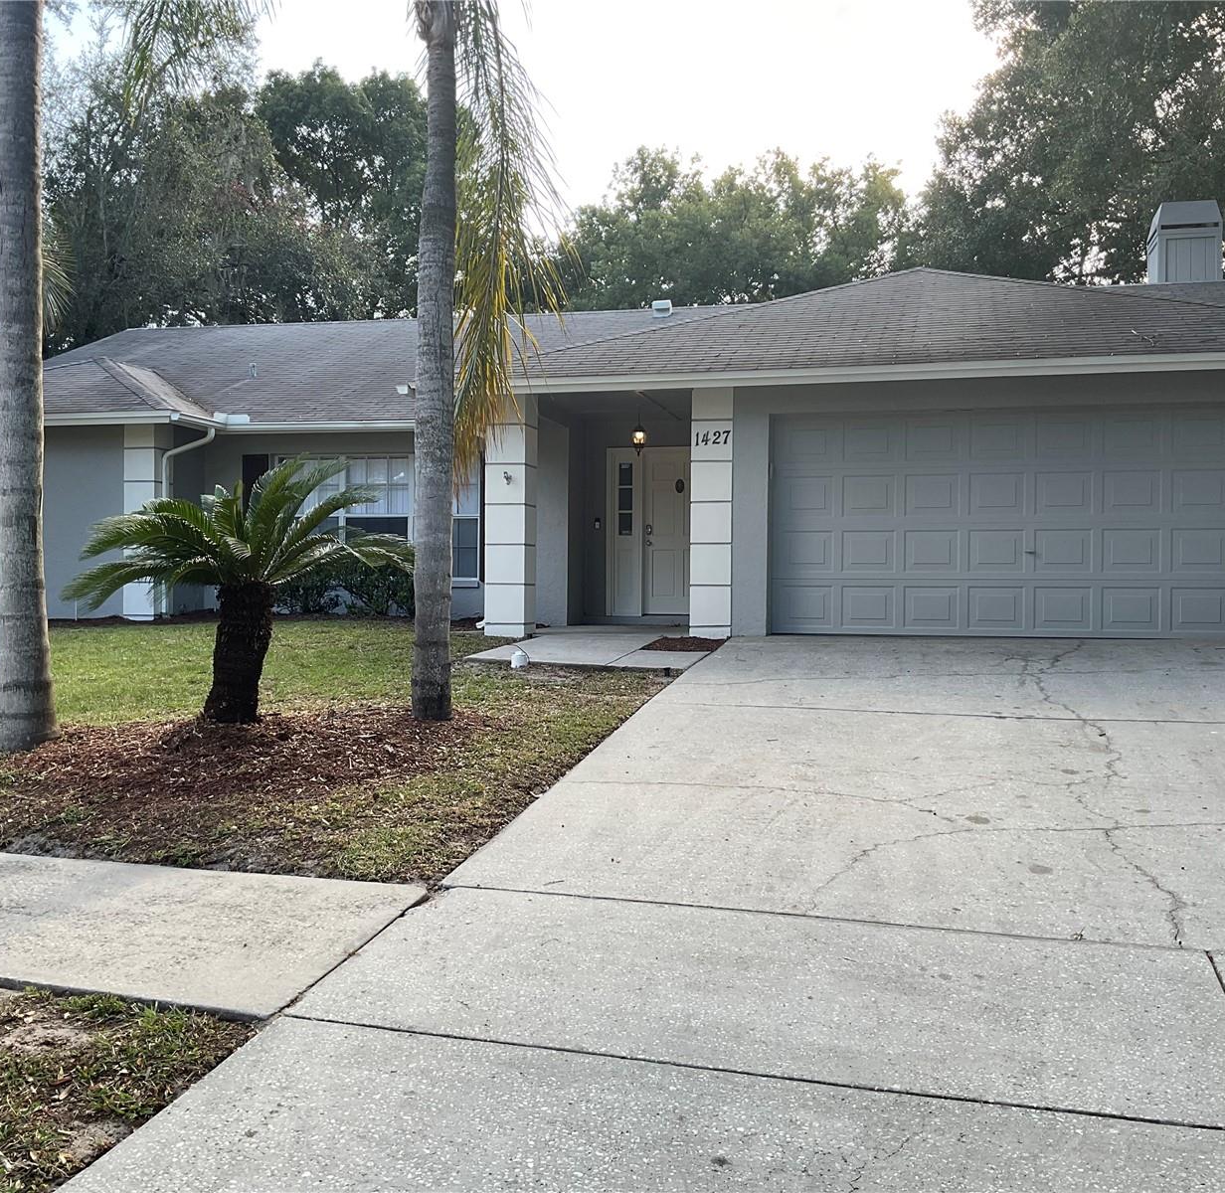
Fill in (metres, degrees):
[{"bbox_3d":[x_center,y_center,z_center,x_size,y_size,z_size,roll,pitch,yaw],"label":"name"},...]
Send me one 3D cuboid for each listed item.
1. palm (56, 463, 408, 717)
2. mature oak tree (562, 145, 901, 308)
[{"bbox_3d":[-2.680,-0.050,9.600,2.550,1.920,2.400,0,0,0],"label":"palm"},{"bbox_3d":[2.950,-5.400,33.000,9.200,11.200,9.000,0,0,0],"label":"mature oak tree"}]

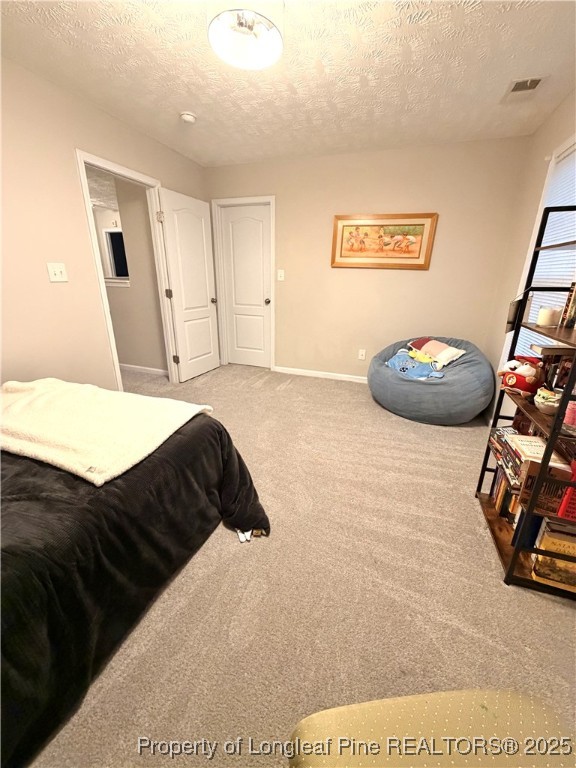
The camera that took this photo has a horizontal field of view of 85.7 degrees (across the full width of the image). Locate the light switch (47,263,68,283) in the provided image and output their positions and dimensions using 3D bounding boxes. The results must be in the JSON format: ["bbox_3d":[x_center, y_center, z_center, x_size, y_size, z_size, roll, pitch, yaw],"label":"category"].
[{"bbox_3d":[-1.685,-0.819,2.283,0.014,0.120,0.120,8,21,18],"label":"light switch"}]

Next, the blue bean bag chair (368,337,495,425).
[{"bbox_3d":[1.353,-0.047,3.029,1.060,0.690,1.030,13,23,28],"label":"blue bean bag chair"}]

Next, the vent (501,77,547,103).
[{"bbox_3d":[1.536,-1.913,2.031,0.200,0.015,0.300,8,21,18],"label":"vent"}]

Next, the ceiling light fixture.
[{"bbox_3d":[-0.219,-1.763,1.629,0.375,0.100,0.375,1,20,0],"label":"ceiling light fixture"}]

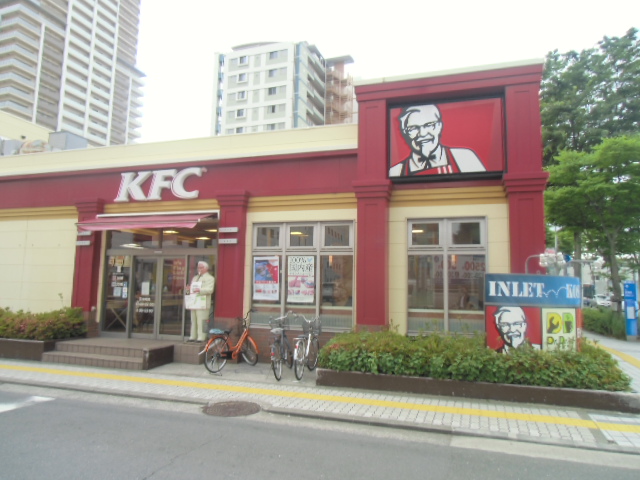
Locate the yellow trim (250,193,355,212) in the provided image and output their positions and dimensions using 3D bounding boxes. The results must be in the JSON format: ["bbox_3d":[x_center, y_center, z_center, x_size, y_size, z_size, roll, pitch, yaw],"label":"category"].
[{"bbox_3d":[-0.385,-0.775,9.507,2.447,0.334,0.150,-1,-6,17],"label":"yellow trim"}]

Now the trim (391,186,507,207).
[{"bbox_3d":[2.473,-0.816,8.628,2.163,0.342,0.150,-1,-6,17],"label":"trim"}]

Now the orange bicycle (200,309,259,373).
[{"bbox_3d":[-1.643,2.011,8.755,0.580,1.060,1.700,-3,-6,34],"label":"orange bicycle"}]

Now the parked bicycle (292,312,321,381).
[{"bbox_3d":[-0.264,1.983,8.285,0.550,1.070,1.750,0,-6,13],"label":"parked bicycle"}]

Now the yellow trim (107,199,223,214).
[{"bbox_3d":[-3.734,-0.767,10.323,3.179,0.243,0.160,-1,-6,18],"label":"yellow trim"}]

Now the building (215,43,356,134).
[{"bbox_3d":[-5.929,-10.443,78.799,18.000,38.580,21.000,-1,-6,18],"label":"building"}]

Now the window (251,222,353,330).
[{"bbox_3d":[-0.395,0.730,9.289,2.279,2.252,0.130,-1,-6,18],"label":"window"}]

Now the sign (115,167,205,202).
[{"bbox_3d":[-3.741,-1.270,10.249,2.427,0.703,0.150,-1,-6,18],"label":"sign"}]

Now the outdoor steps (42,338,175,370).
[{"bbox_3d":[-4.324,2.399,9.469,2.505,0.339,1.353,-1,-6,17],"label":"outdoor steps"}]

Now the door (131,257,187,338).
[{"bbox_3d":[-3.690,1.318,10.117,1.445,1.894,0.090,-1,-6,18],"label":"door"}]

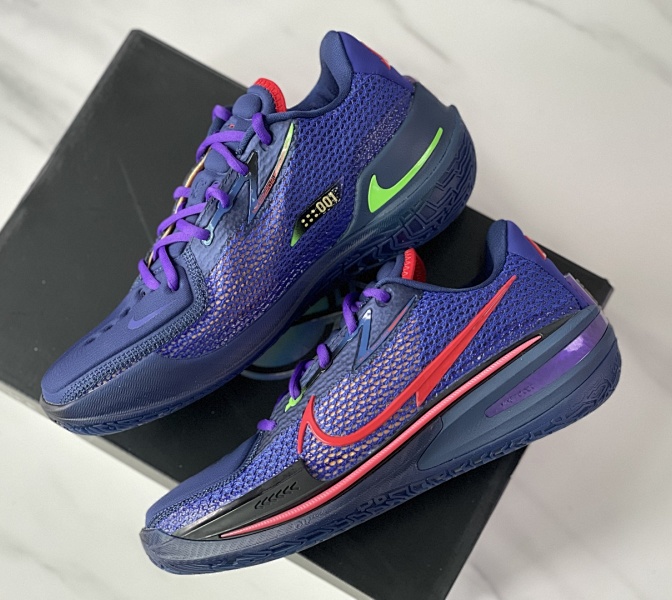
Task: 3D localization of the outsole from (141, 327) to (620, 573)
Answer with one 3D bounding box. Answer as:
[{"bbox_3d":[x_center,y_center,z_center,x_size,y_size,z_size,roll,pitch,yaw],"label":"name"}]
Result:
[{"bbox_3d":[0.032,0.095,0.871,0.298,0.107,0.046,-22,75,-7],"label":"outsole"}]

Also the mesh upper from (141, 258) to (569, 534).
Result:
[{"bbox_3d":[0.015,0.056,0.882,0.285,0.098,0.085,-22,75,-7],"label":"mesh upper"}]

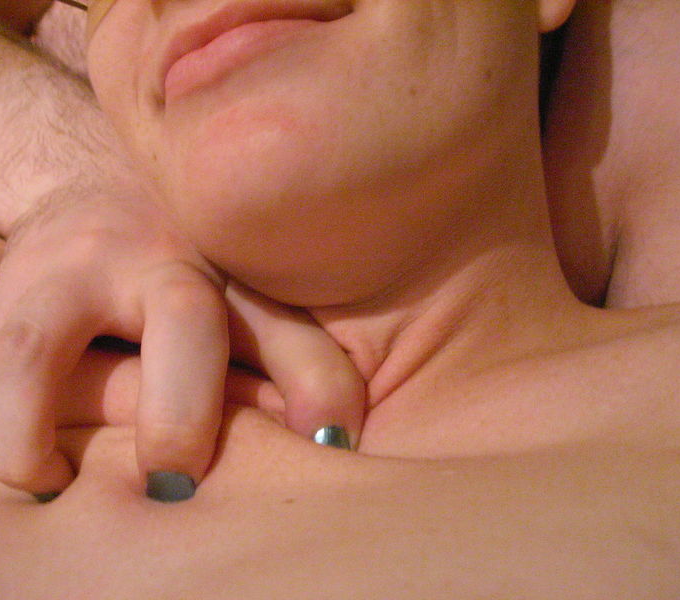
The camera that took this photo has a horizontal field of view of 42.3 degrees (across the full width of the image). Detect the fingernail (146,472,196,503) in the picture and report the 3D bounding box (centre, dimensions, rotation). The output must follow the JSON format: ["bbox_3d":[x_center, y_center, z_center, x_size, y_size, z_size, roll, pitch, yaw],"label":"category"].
[{"bbox_3d":[-0.043,0.048,0.222,0.013,0.011,0.003,0,41,0],"label":"fingernail"}]

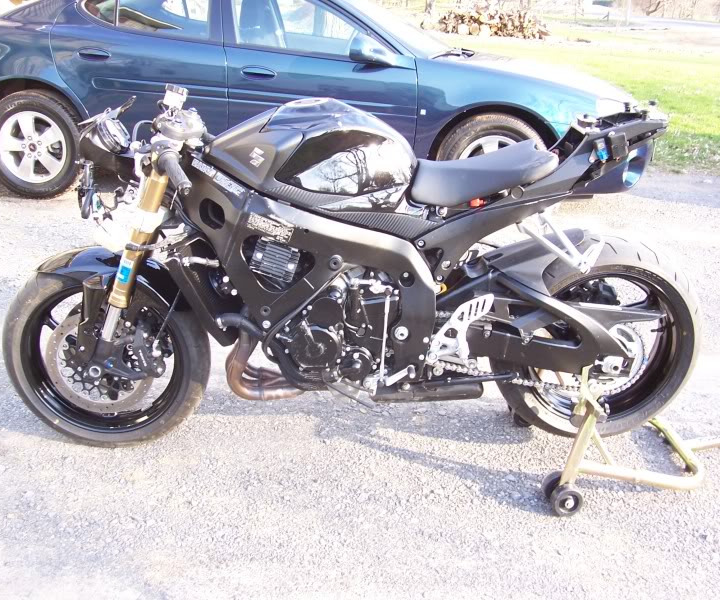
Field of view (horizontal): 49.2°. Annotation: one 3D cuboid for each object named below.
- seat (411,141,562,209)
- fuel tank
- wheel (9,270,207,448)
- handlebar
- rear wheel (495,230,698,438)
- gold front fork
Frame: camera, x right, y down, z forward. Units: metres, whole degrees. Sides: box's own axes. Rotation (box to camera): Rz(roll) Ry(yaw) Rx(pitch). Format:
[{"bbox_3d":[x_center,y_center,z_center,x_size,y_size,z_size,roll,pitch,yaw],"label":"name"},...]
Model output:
[{"bbox_3d":[0.313,-0.346,2.103,0.380,0.160,0.265,1,21,-3],"label":"seat"},{"bbox_3d":[-0.125,-0.394,2.067,0.550,0.265,0.310,1,21,-3],"label":"fuel tank"},{"bbox_3d":[-0.726,0.158,2.266,0.600,0.600,0.122,3,21,1],"label":"wheel"},{"bbox_3d":[-0.431,-0.298,1.852,0.042,0.042,0.171,-9,44,-27],"label":"handlebar"},{"bbox_3d":[0.678,0.116,2.299,0.630,0.630,0.180,1,21,-3],"label":"rear wheel"},{"bbox_3d":[-0.569,-0.163,2.030,0.056,0.423,0.056,21,19,-6],"label":"gold front fork"}]

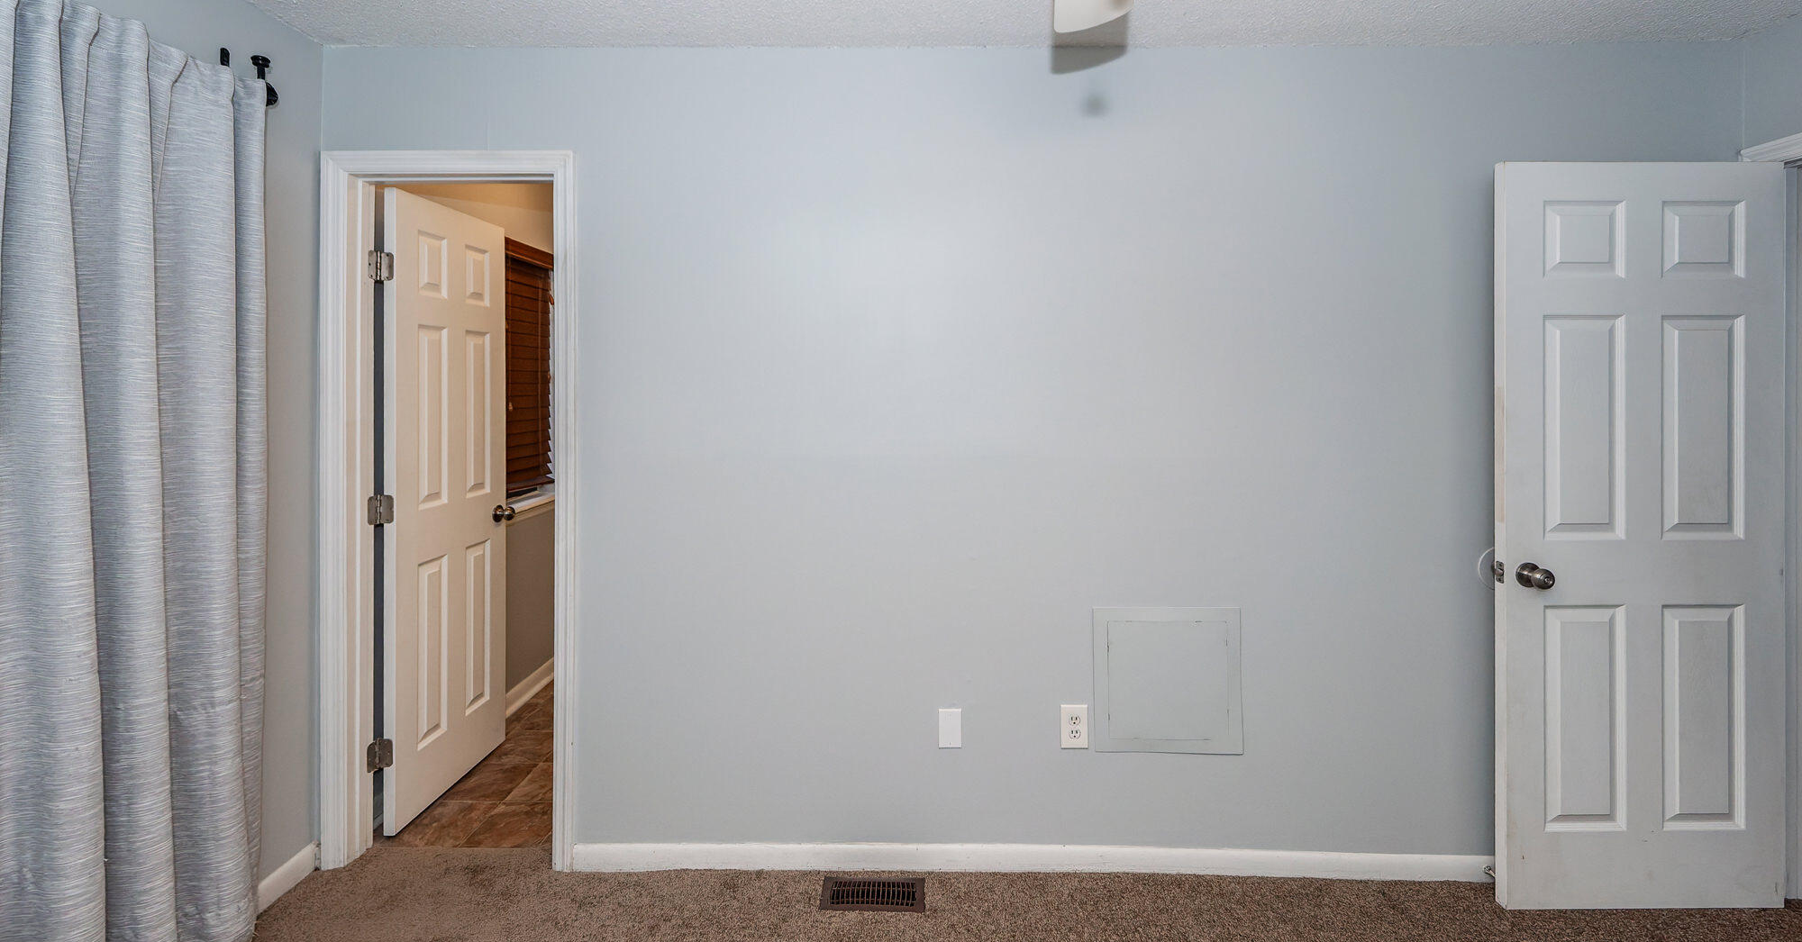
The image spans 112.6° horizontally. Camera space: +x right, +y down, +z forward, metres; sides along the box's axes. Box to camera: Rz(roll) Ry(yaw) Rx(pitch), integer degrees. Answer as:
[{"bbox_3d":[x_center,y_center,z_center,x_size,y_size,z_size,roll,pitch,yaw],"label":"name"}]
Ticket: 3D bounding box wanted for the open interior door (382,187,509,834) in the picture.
[{"bbox_3d":[-1.590,0.100,2.140,0.036,2.030,0.550,0,0,1],"label":"open interior door"}]

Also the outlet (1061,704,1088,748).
[{"bbox_3d":[0.505,0.743,1.745,0.075,0.122,0.010,0,0,1],"label":"outlet"}]

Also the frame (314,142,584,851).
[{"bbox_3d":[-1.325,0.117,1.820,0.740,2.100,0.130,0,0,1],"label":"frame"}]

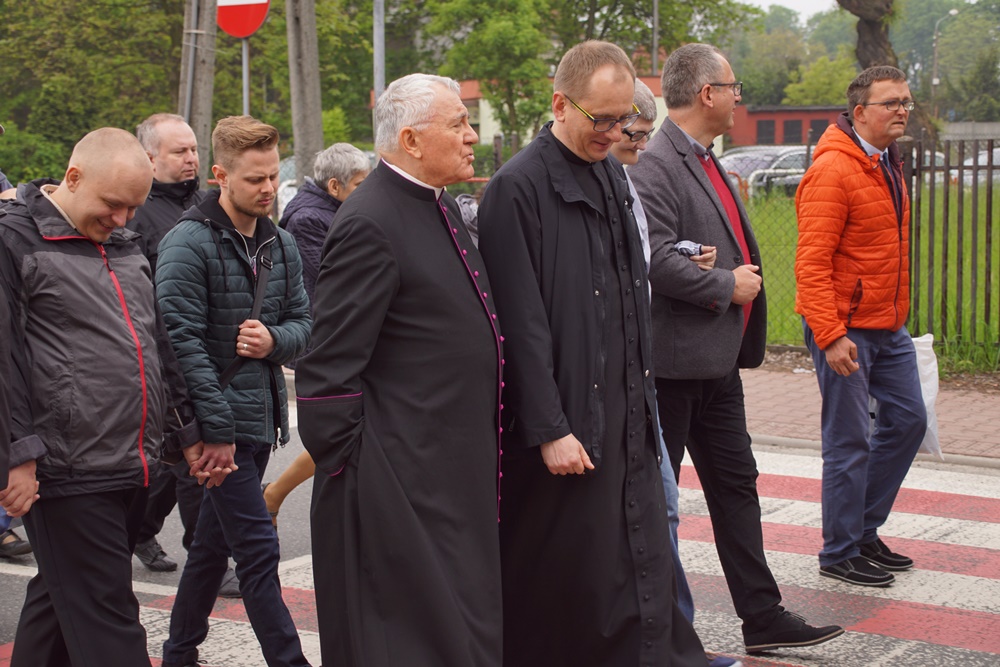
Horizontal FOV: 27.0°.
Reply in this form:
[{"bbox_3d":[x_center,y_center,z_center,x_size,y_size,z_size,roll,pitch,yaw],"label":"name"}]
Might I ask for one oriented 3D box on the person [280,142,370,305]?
[{"bbox_3d":[-0.629,0.053,8.074,0.620,1.580,0.500,2,6,22],"label":"person"}]

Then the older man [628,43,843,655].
[{"bbox_3d":[0.697,0.035,6.250,0.760,1.800,0.560,2,6,26],"label":"older man"}]

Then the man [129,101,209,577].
[{"bbox_3d":[-1.096,0.044,7.150,0.650,1.630,0.520,3,7,34],"label":"man"}]

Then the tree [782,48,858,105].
[{"bbox_3d":[14.705,-10.331,95.000,4.200,5.500,4.200,0,5,0],"label":"tree"}]

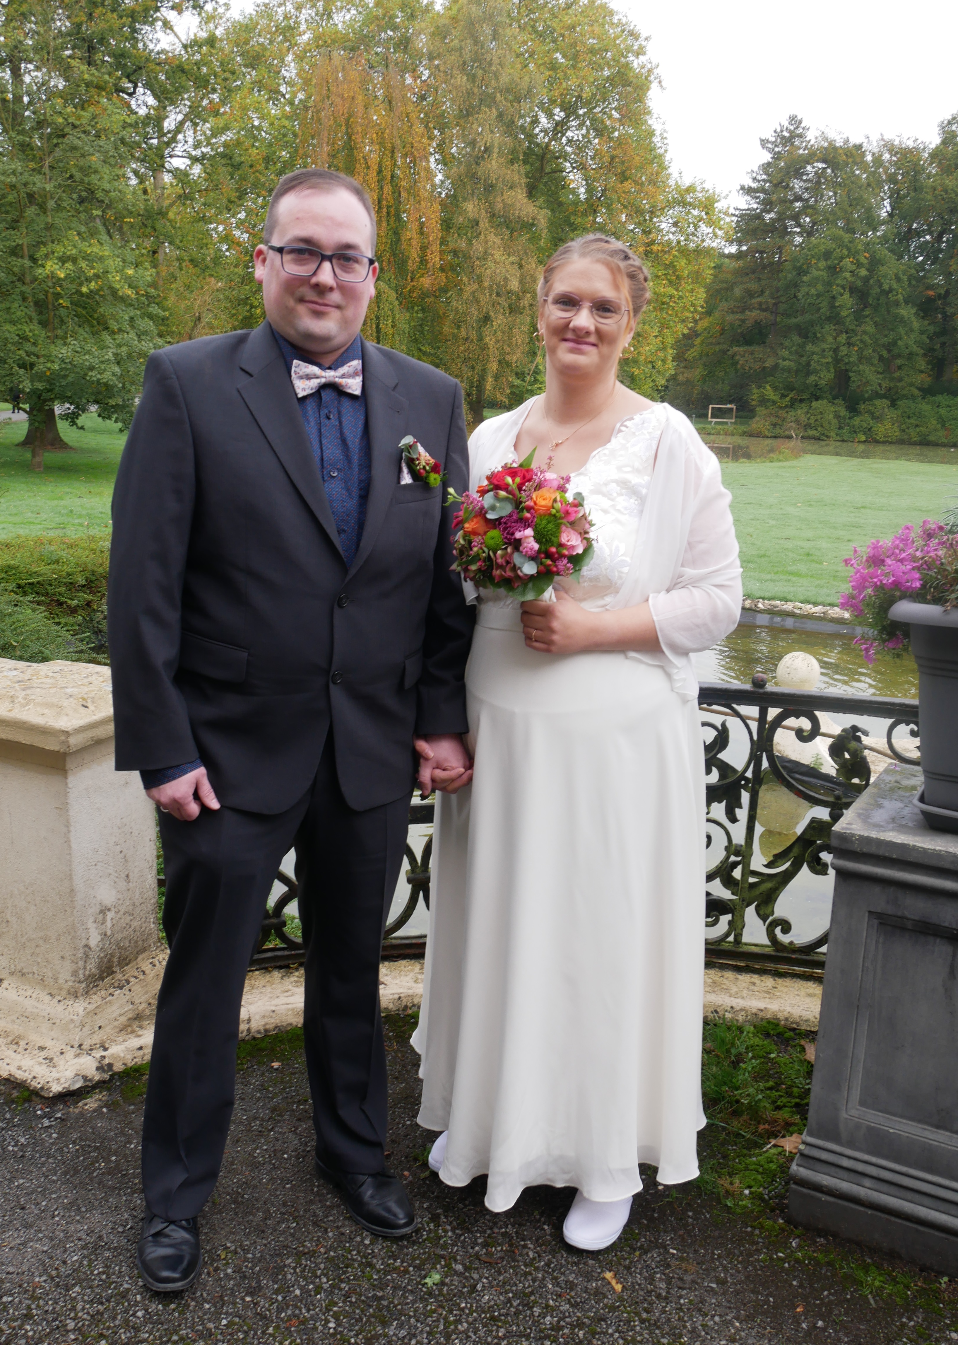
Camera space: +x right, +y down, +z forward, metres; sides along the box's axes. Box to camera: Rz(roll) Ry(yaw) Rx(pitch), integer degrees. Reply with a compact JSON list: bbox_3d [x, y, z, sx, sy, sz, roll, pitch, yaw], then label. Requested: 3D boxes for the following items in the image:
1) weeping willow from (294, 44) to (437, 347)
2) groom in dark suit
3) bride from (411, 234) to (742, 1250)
[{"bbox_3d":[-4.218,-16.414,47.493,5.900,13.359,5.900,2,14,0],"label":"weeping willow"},{"bbox_3d":[-0.294,0.109,2.053,0.570,1.770,0.360,-4,15,-24],"label":"groom in dark suit"},{"bbox_3d":[0.116,0.127,2.162,0.550,1.710,0.470,10,16,29],"label":"bride"}]

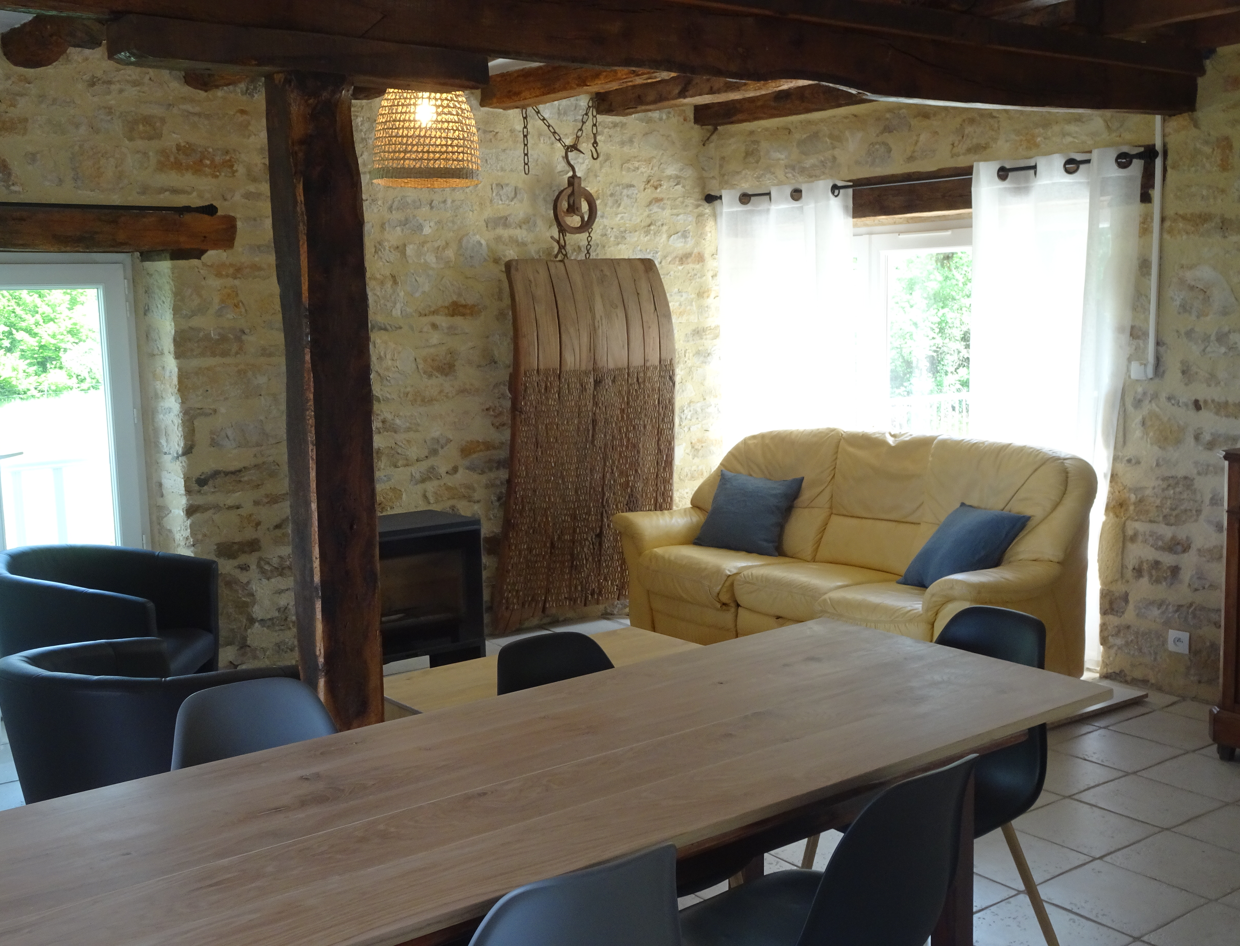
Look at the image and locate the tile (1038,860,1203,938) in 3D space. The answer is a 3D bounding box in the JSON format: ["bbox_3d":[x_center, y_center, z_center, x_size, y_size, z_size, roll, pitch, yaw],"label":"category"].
[{"bbox_3d":[1.282,1.098,3.384,0.330,0.010,0.330,-6,8,-35],"label":"tile"}]

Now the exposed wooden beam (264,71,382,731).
[{"bbox_3d":[-0.721,0.086,3.282,0.190,2.116,0.200,-5,8,-29],"label":"exposed wooden beam"}]

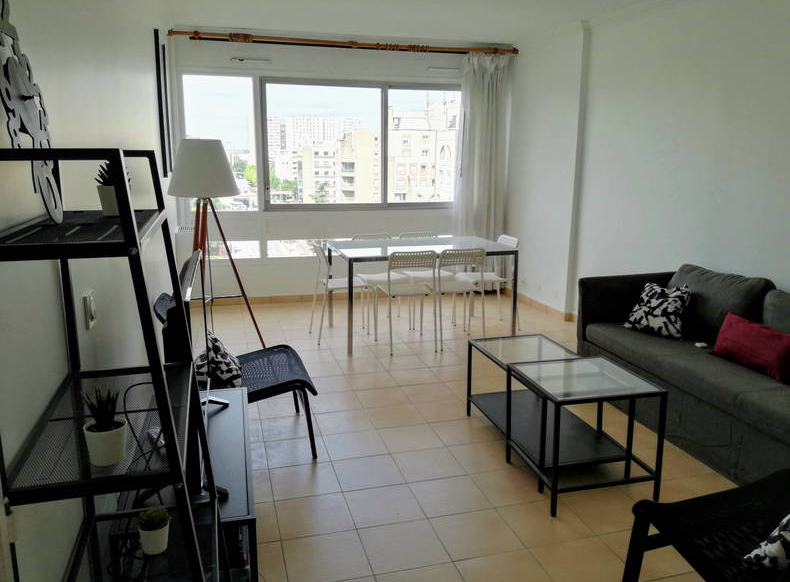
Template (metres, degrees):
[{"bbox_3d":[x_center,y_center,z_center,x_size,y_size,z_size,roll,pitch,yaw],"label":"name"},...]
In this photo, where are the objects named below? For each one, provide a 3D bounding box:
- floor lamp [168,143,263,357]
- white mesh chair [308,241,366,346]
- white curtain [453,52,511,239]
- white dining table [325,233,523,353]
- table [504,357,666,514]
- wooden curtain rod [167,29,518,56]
[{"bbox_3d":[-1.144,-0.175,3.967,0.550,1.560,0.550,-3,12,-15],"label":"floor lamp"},{"bbox_3d":[-0.439,-0.001,5.036,0.480,0.775,0.400,-4,13,-17],"label":"white mesh chair"},{"bbox_3d":[0.927,-1.194,6.456,0.600,2.460,0.160,-3,12,-15],"label":"white curtain"},{"bbox_3d":[0.197,0.006,5.090,1.360,0.740,0.855,-3,12,-15],"label":"white dining table"},{"bbox_3d":[0.828,0.624,2.762,0.500,0.500,0.495,-3,12,-13],"label":"table"},{"bbox_3d":[-0.366,-2.353,5.866,3.378,0.065,0.085,-3,12,-15],"label":"wooden curtain rod"}]

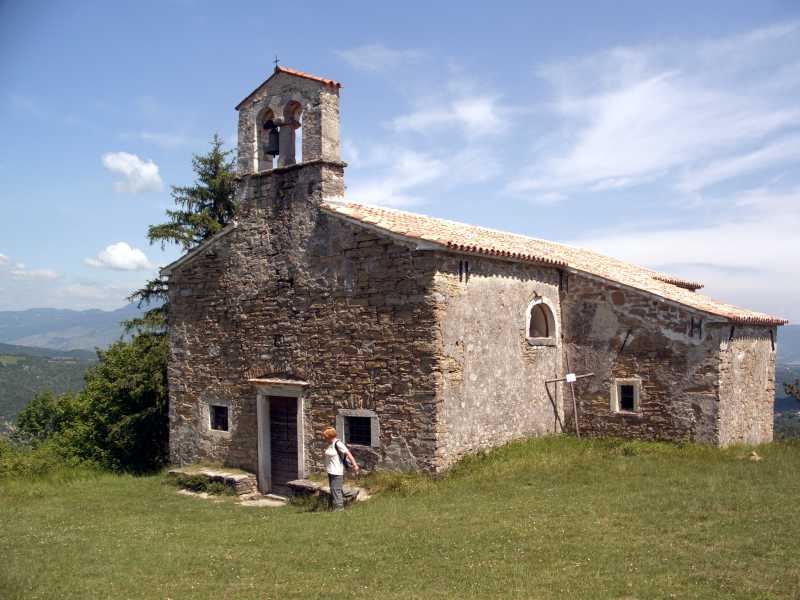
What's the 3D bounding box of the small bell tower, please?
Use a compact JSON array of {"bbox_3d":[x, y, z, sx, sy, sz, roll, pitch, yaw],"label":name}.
[{"bbox_3d":[-2.541,-3.975,17.138,2.681,2.349,0.660,-2,-3,38],"label":"small bell tower"}]

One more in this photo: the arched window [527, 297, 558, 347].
[{"bbox_3d":[3.176,0.513,17.368,0.220,1.088,1.435,-2,-3,38],"label":"arched window"}]

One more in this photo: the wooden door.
[{"bbox_3d":[-2.509,3.189,16.680,0.980,2.120,0.100,-2,-3,38],"label":"wooden door"}]

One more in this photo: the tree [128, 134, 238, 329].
[{"bbox_3d":[-5.750,-0.250,23.770,5.979,9.926,5.979,0,-3,0],"label":"tree"}]

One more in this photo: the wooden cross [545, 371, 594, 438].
[{"bbox_3d":[3.842,2.348,16.893,1.204,1.432,0.100,-12,-10,37],"label":"wooden cross"}]

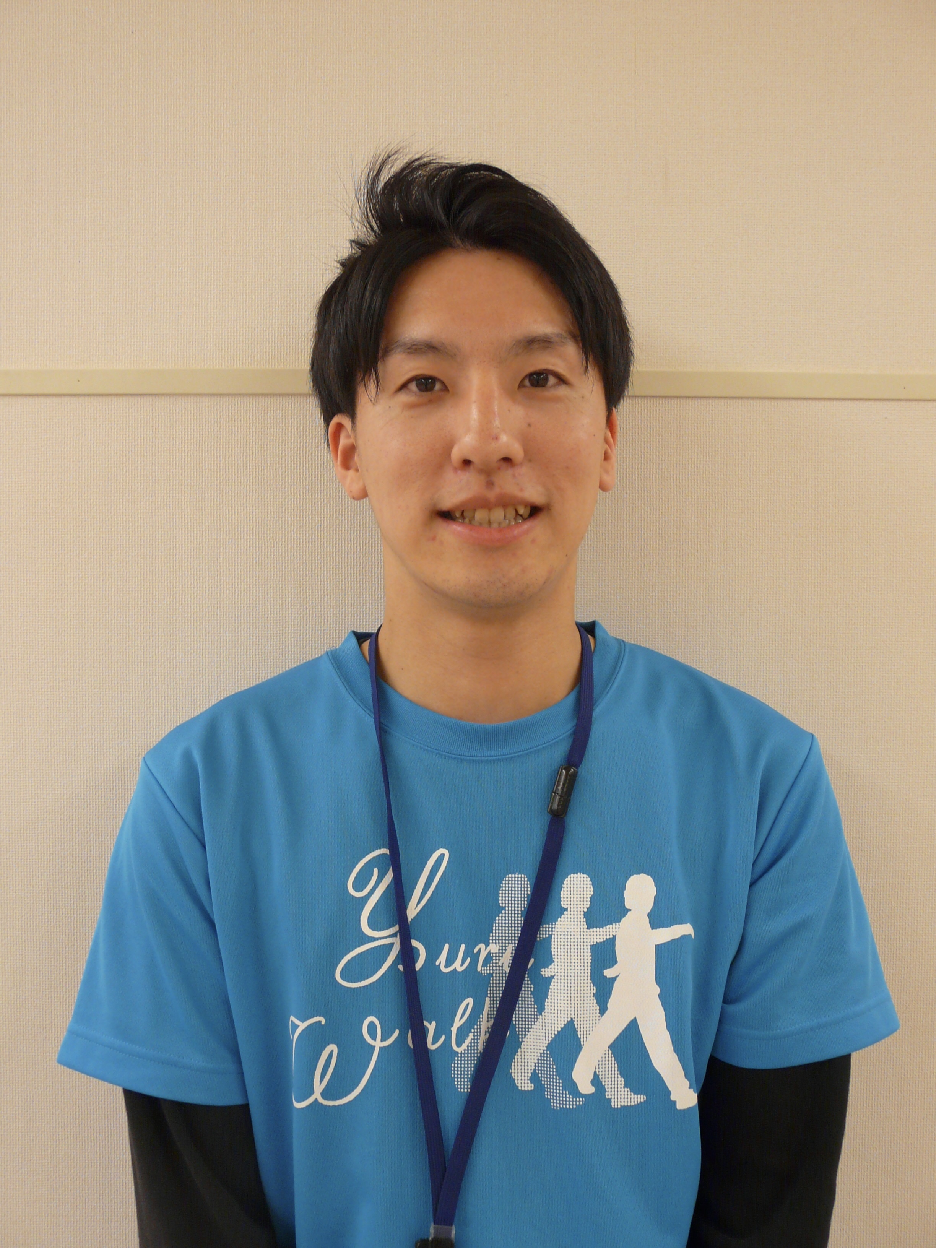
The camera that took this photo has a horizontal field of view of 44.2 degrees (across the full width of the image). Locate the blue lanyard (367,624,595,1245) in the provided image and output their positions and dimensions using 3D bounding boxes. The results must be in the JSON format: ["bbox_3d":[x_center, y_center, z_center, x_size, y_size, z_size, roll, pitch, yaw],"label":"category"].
[{"bbox_3d":[0.008,0.185,0.740,0.148,0.395,0.140,0,1,-2],"label":"blue lanyard"}]

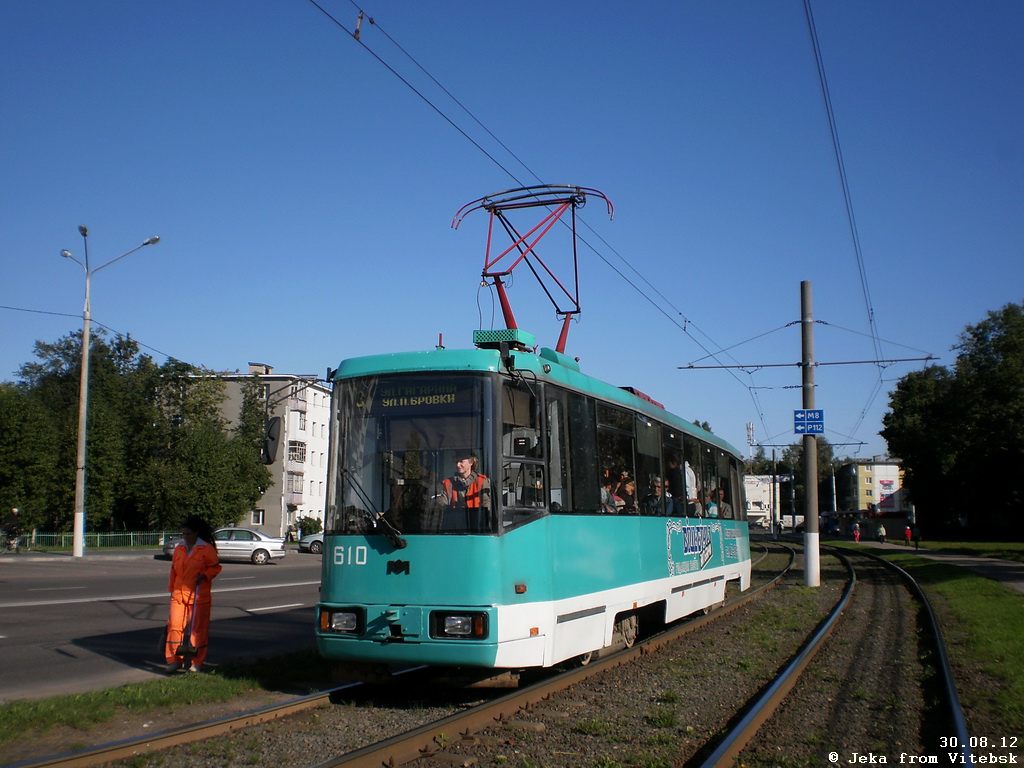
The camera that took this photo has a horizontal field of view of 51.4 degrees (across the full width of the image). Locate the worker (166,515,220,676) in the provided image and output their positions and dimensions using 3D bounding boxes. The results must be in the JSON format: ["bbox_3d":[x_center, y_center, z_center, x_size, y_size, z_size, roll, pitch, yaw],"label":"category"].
[{"bbox_3d":[-3.400,2.226,11.369,0.540,1.642,0.430,0,-8,3],"label":"worker"}]

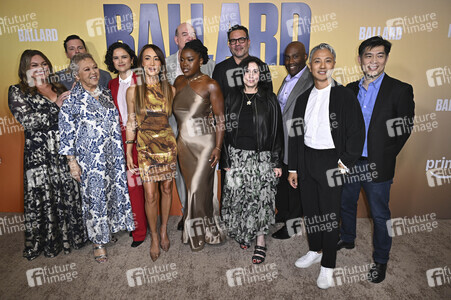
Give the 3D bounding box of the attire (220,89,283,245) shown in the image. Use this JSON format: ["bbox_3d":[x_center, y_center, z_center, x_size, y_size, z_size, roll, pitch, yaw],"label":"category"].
[{"bbox_3d":[0.207,0.172,2.432,0.520,1.360,0.330,0,14,5],"label":"attire"}]

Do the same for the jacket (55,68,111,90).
[{"bbox_3d":[-1.286,-0.323,2.702,0.530,0.770,0.310,-3,14,-14],"label":"jacket"}]

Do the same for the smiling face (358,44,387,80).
[{"bbox_3d":[0.975,-0.576,1.982,0.175,0.225,0.160,6,13,23],"label":"smiling face"}]

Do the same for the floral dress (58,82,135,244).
[{"bbox_3d":[-1.003,0.090,2.402,0.530,1.230,0.400,-7,14,-29],"label":"floral dress"}]

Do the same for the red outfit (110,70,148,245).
[{"bbox_3d":[-0.799,0.109,2.640,0.430,1.490,0.280,-3,14,-8],"label":"red outfit"}]

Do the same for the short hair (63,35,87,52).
[{"bbox_3d":[-1.367,-0.955,2.720,0.175,0.160,0.200,-5,14,-21],"label":"short hair"}]

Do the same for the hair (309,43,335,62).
[{"bbox_3d":[0.668,-0.665,2.070,0.175,0.165,0.200,3,13,14],"label":"hair"}]

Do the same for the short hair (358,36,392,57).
[{"bbox_3d":[1.010,-0.686,2.031,0.200,0.150,0.220,6,13,24],"label":"short hair"}]

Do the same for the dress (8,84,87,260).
[{"bbox_3d":[-1.482,0.174,2.589,0.570,1.440,0.420,-7,16,-25],"label":"dress"}]

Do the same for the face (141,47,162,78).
[{"bbox_3d":[-0.550,-0.658,2.246,0.160,0.225,0.150,-3,14,-11],"label":"face"}]

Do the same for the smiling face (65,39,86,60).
[{"bbox_3d":[-1.328,-0.877,2.660,0.165,0.215,0.160,-5,14,-21],"label":"smiling face"}]

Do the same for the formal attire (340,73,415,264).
[{"bbox_3d":[1.090,0.134,2.246,0.500,1.370,0.360,9,15,34],"label":"formal attire"}]

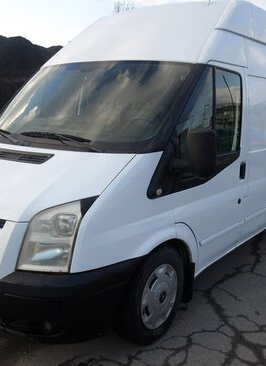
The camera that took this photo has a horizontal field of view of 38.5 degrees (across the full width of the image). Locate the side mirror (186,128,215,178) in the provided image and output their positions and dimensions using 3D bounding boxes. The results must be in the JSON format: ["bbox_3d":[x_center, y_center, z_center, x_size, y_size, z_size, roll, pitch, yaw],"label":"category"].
[{"bbox_3d":[0.404,-0.170,2.224,0.190,0.300,0.130,9,13,37],"label":"side mirror"}]

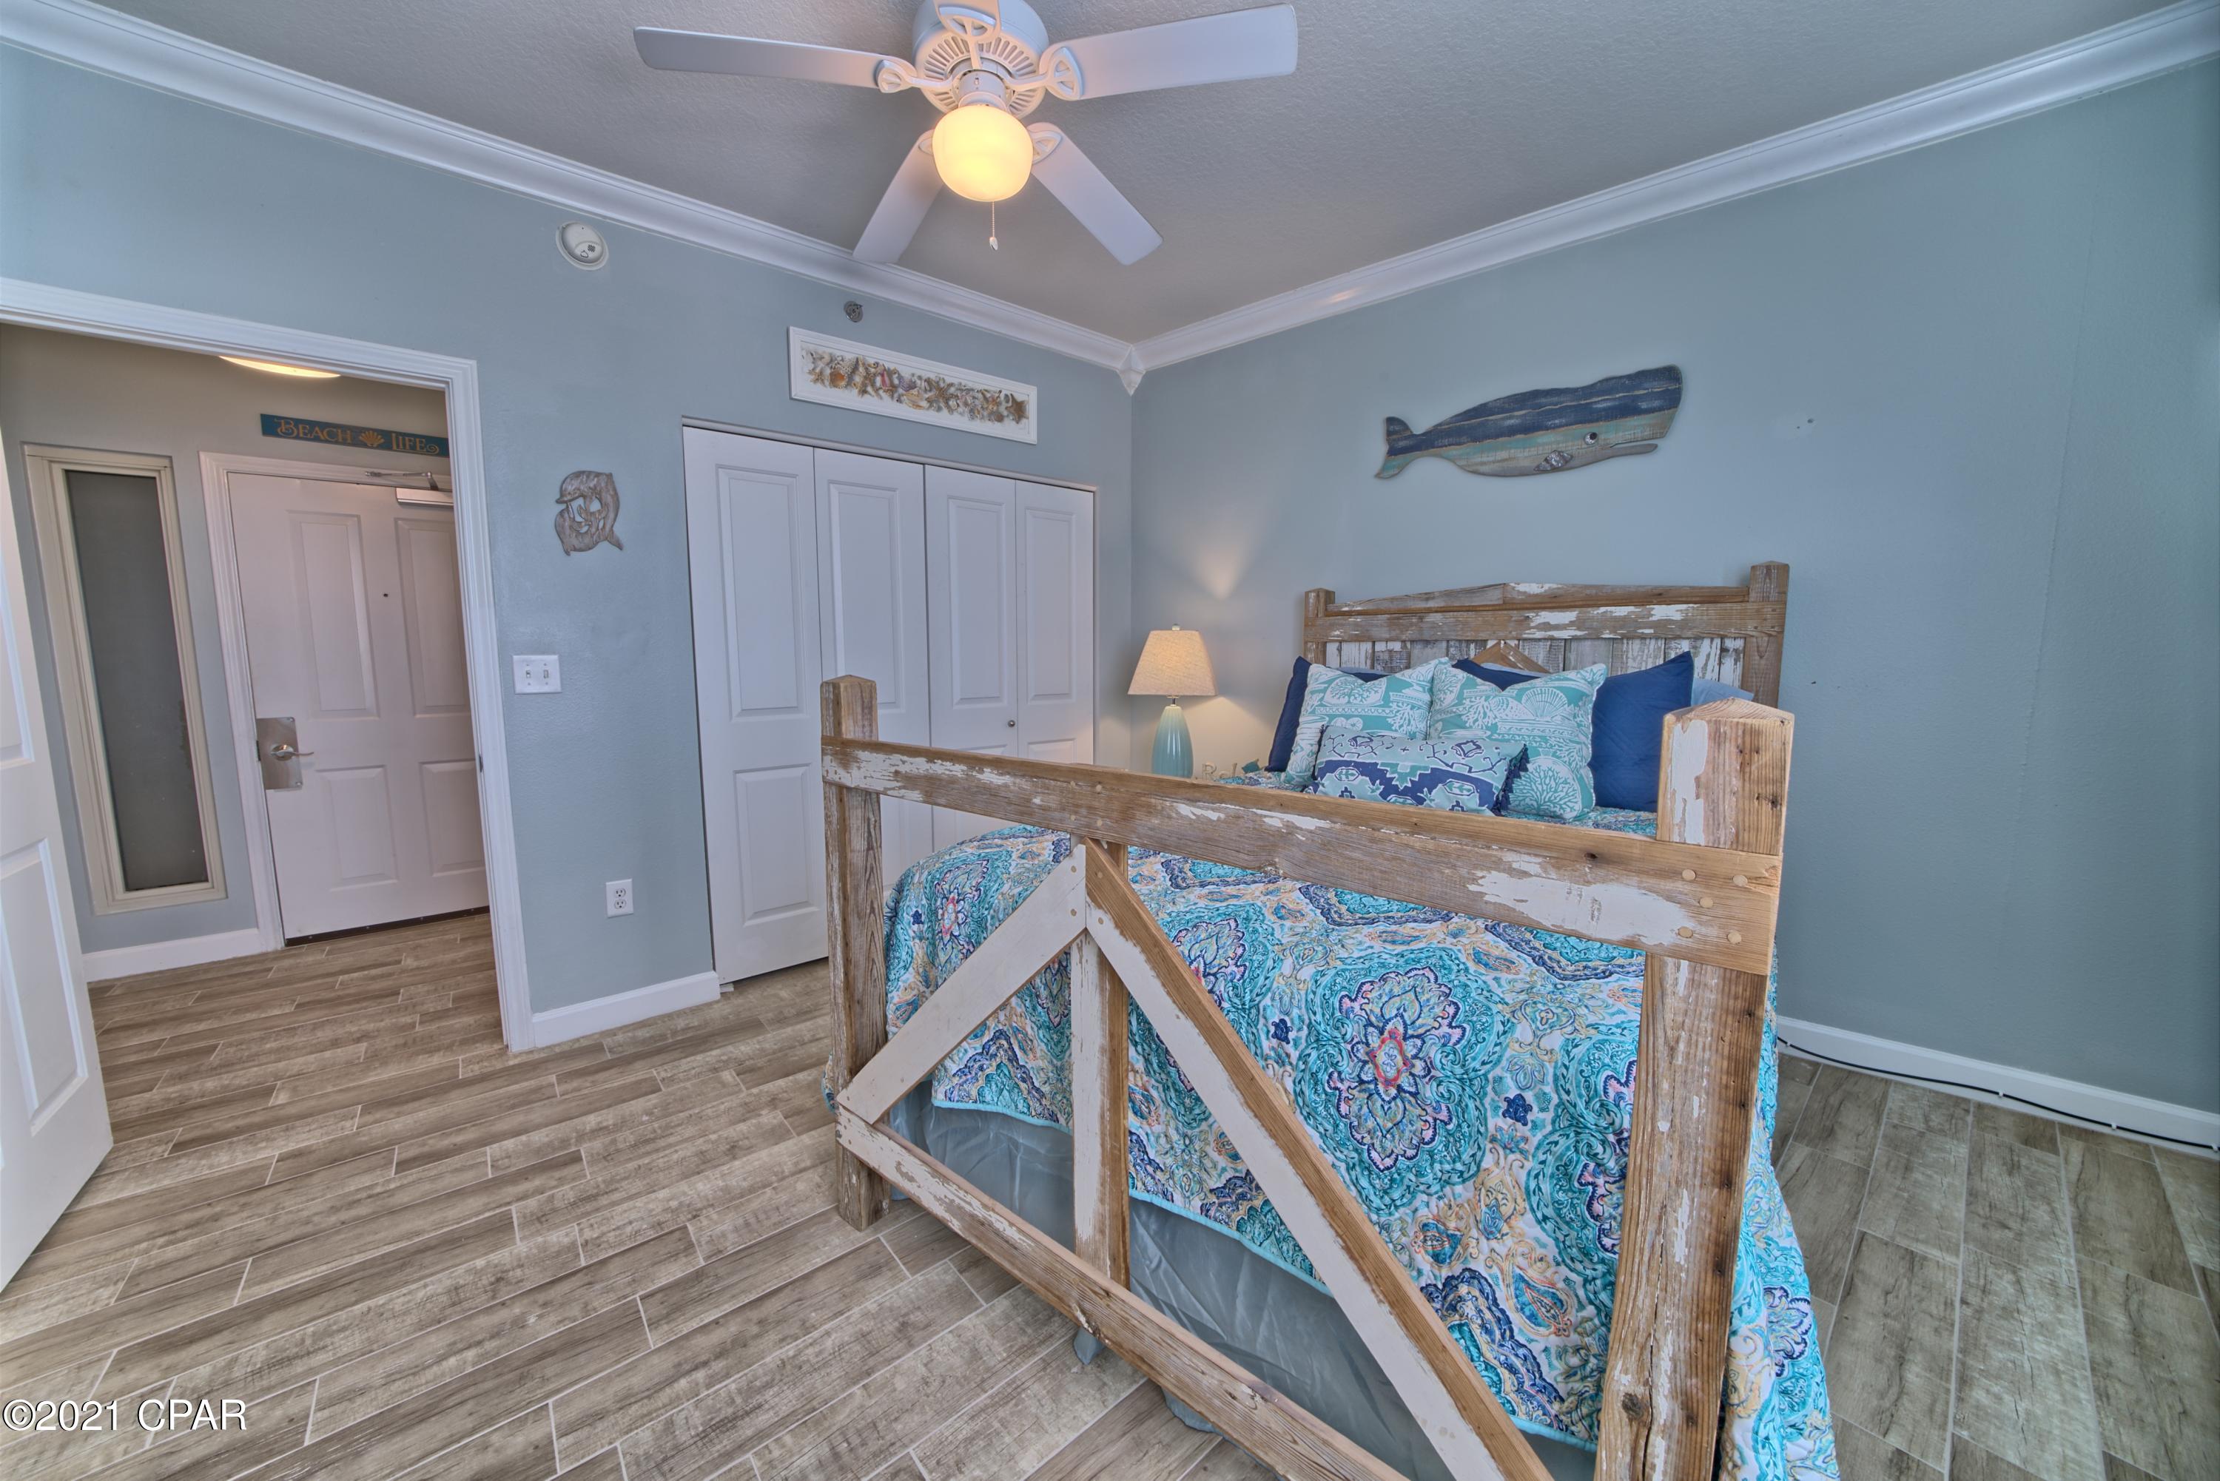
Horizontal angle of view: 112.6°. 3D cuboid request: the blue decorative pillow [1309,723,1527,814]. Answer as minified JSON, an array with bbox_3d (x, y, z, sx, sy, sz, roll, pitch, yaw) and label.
[{"bbox_3d":[0.967,0.093,2.378,0.590,0.290,0.140,5,-20,37],"label":"blue decorative pillow"}]

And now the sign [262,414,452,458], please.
[{"bbox_3d":[-3.346,-1.355,3.332,0.627,0.090,0.020,-5,8,-38],"label":"sign"}]

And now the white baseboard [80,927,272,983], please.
[{"bbox_3d":[-3.935,0.893,3.089,0.519,0.105,0.016,-5,8,-38],"label":"white baseboard"}]

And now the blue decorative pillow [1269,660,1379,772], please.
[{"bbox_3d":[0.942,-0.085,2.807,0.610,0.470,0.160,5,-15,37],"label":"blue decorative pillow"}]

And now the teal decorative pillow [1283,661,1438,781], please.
[{"bbox_3d":[0.918,-0.046,2.679,0.480,0.460,0.150,5,-10,37],"label":"teal decorative pillow"}]

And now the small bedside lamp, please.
[{"bbox_3d":[0.285,-0.138,3.293,0.395,0.730,0.395,0,6,0],"label":"small bedside lamp"}]

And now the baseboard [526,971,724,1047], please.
[{"bbox_3d":[-1.693,0.940,2.616,0.570,0.115,0.016,-5,8,-38],"label":"baseboard"}]

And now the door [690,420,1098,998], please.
[{"bbox_3d":[-0.782,-0.128,3.187,1.733,2.030,0.045,-4,8,-36],"label":"door"}]

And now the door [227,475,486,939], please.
[{"bbox_3d":[-3.370,-0.132,3.498,0.880,2.020,0.045,-5,8,-38],"label":"door"}]

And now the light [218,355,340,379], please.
[{"bbox_3d":[-2.924,-1.344,2.613,0.350,0.130,0.350,-4,8,-36],"label":"light"}]

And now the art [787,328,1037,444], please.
[{"bbox_3d":[-0.764,-1.444,3.087,1.075,0.252,0.030,-5,8,-38],"label":"art"}]

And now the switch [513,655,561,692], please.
[{"bbox_3d":[-1.820,-0.209,2.353,0.117,0.115,0.012,-4,8,-36],"label":"switch"}]

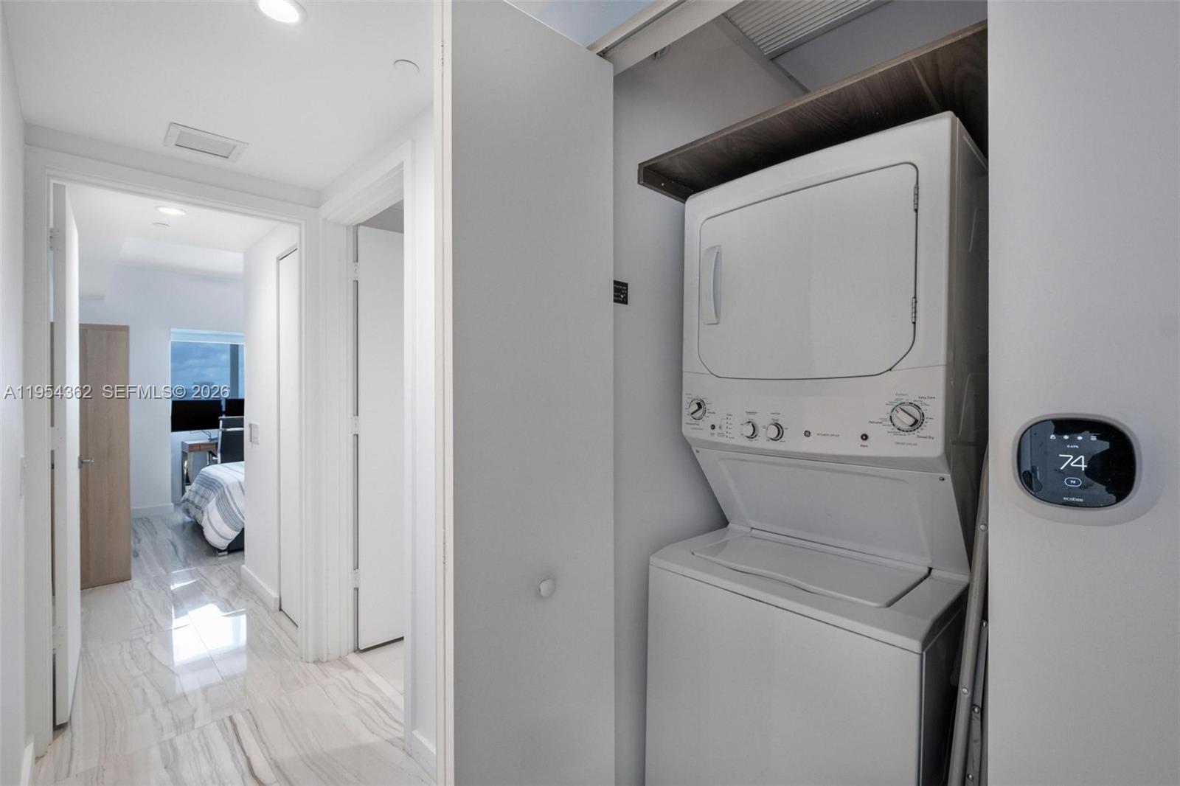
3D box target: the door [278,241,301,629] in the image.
[{"bbox_3d":[-1.642,0.257,2.766,0.560,2.105,0.040,1,1,45],"label":"door"}]

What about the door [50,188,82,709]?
[{"bbox_3d":[-2.336,0.252,2.208,0.780,2.118,0.040,1,1,45],"label":"door"}]

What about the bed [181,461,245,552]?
[{"bbox_3d":[-2.828,0.962,5.084,1.650,0.480,1.980,1,1,45],"label":"bed"}]

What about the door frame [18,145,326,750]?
[{"bbox_3d":[-1.736,0.222,2.159,0.140,2.210,0.965,1,1,45],"label":"door frame"}]

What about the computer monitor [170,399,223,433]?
[{"bbox_3d":[-4.270,0.258,5.357,0.050,0.335,0.520,1,1,25],"label":"computer monitor"}]

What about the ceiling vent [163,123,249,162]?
[{"bbox_3d":[-1.533,-0.988,1.965,0.250,0.020,0.235,1,1,45],"label":"ceiling vent"}]

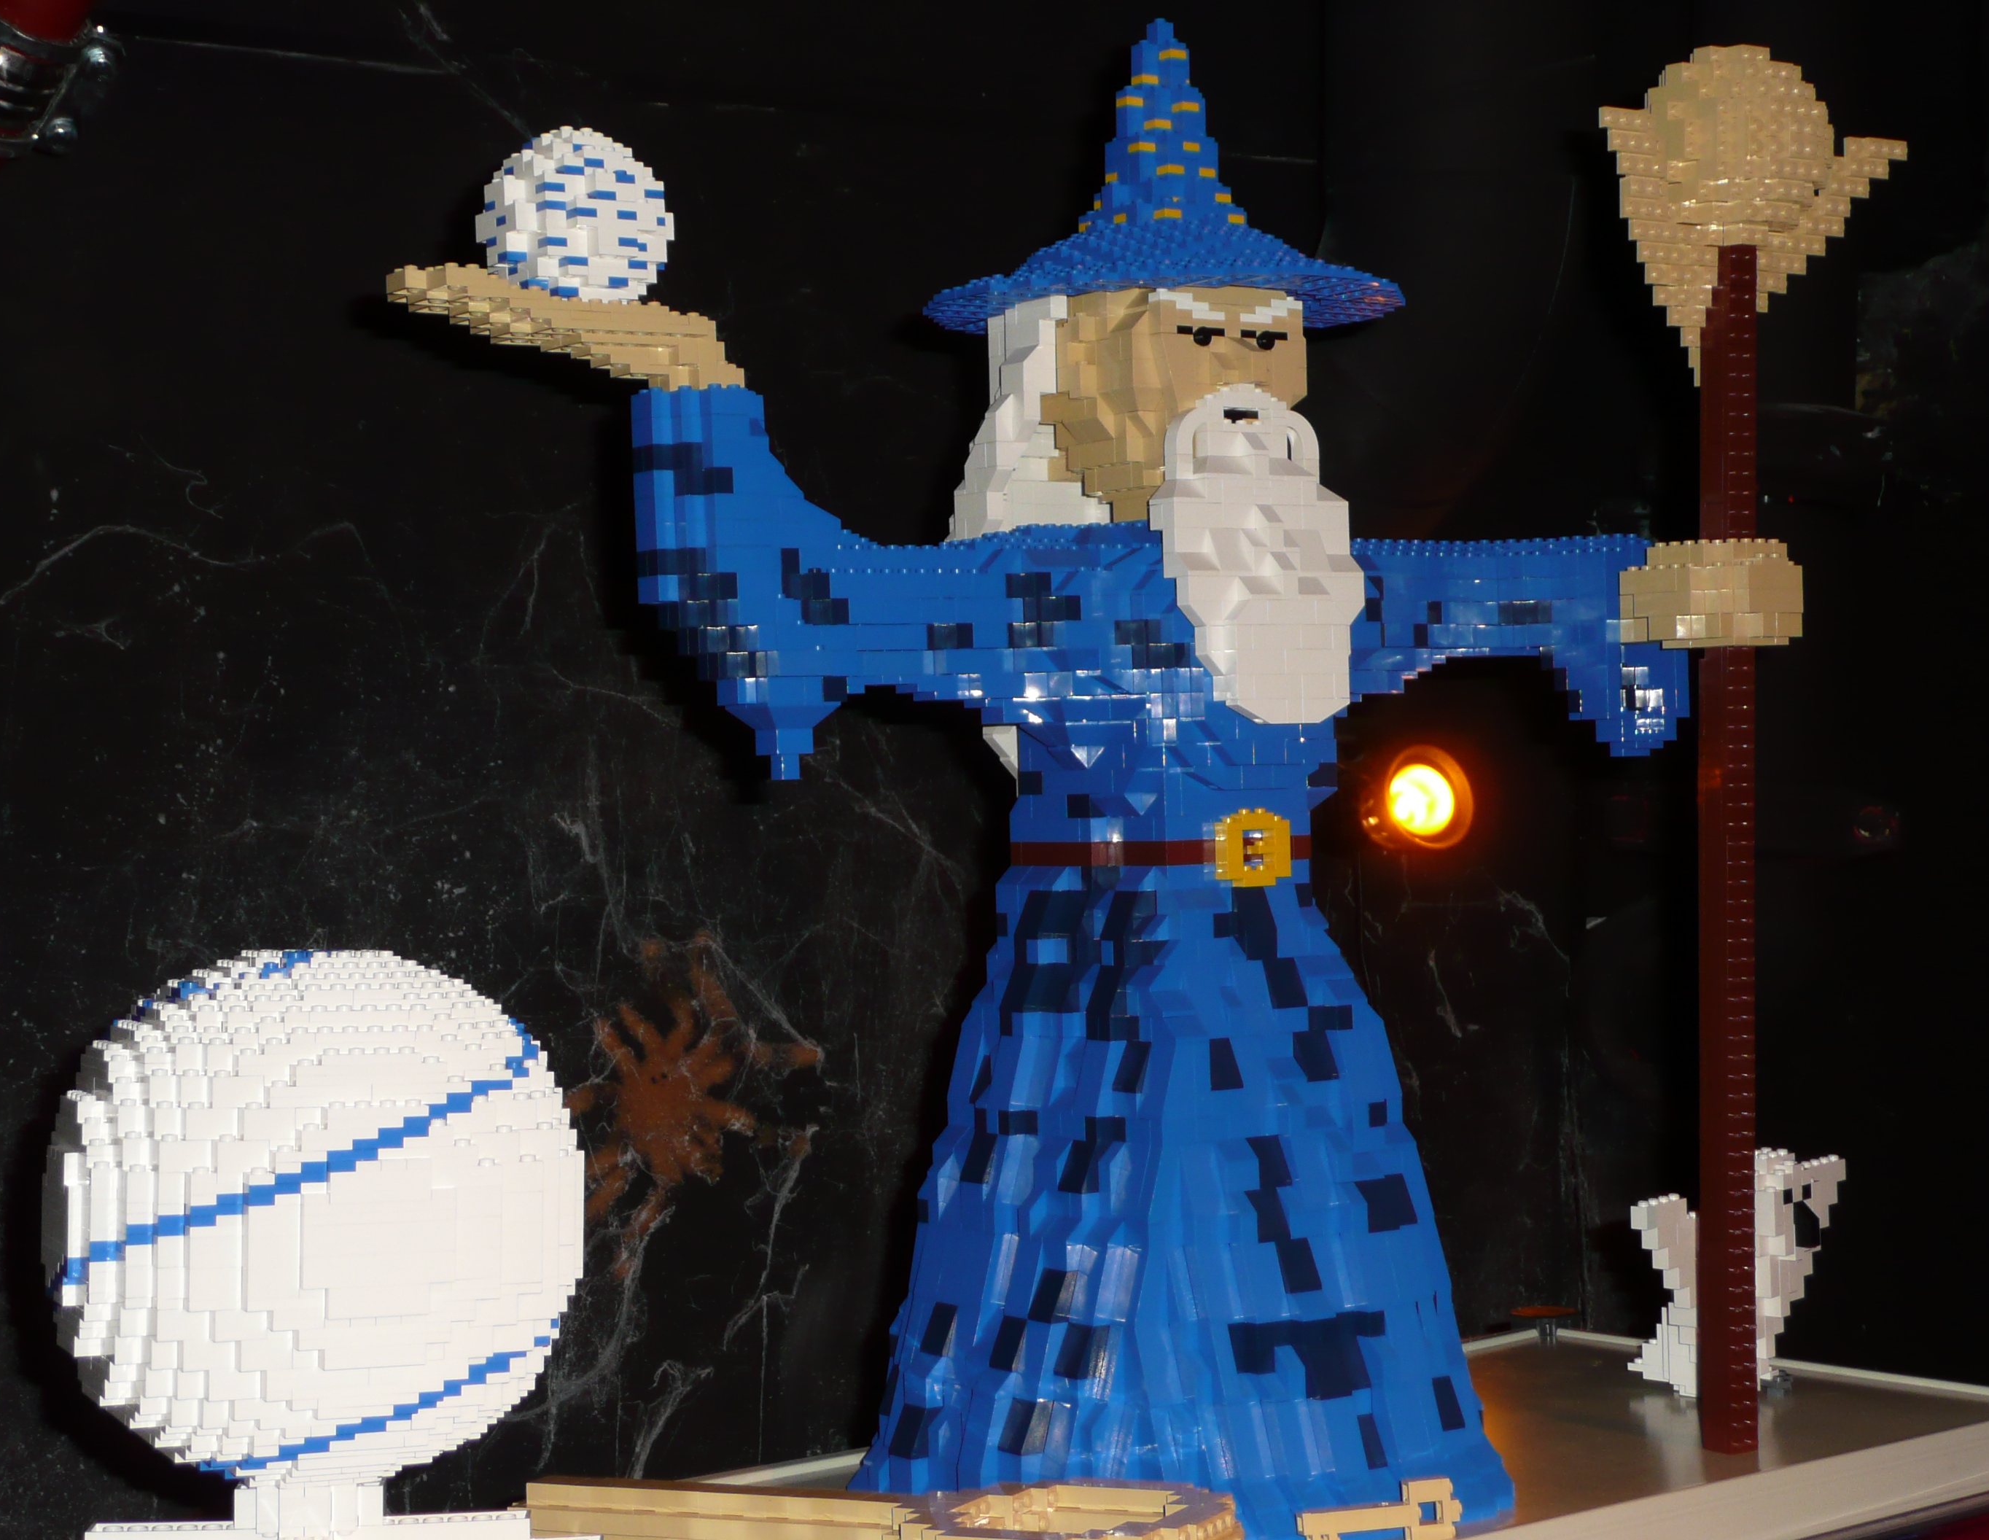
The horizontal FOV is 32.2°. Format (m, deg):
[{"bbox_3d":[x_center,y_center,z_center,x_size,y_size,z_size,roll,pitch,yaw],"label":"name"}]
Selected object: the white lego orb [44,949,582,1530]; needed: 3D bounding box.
[{"bbox_3d":[-0.229,0.152,1.160,0.177,0.183,0.177,0,0,-24],"label":"white lego orb"}]

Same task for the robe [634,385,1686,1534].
[{"bbox_3d":[0.068,0.070,1.372,0.437,0.431,0.260,-2,0,-33],"label":"robe"}]

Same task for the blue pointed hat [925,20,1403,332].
[{"bbox_3d":[0.069,-0.248,1.400,0.195,0.120,0.195,-1,0,0],"label":"blue pointed hat"}]

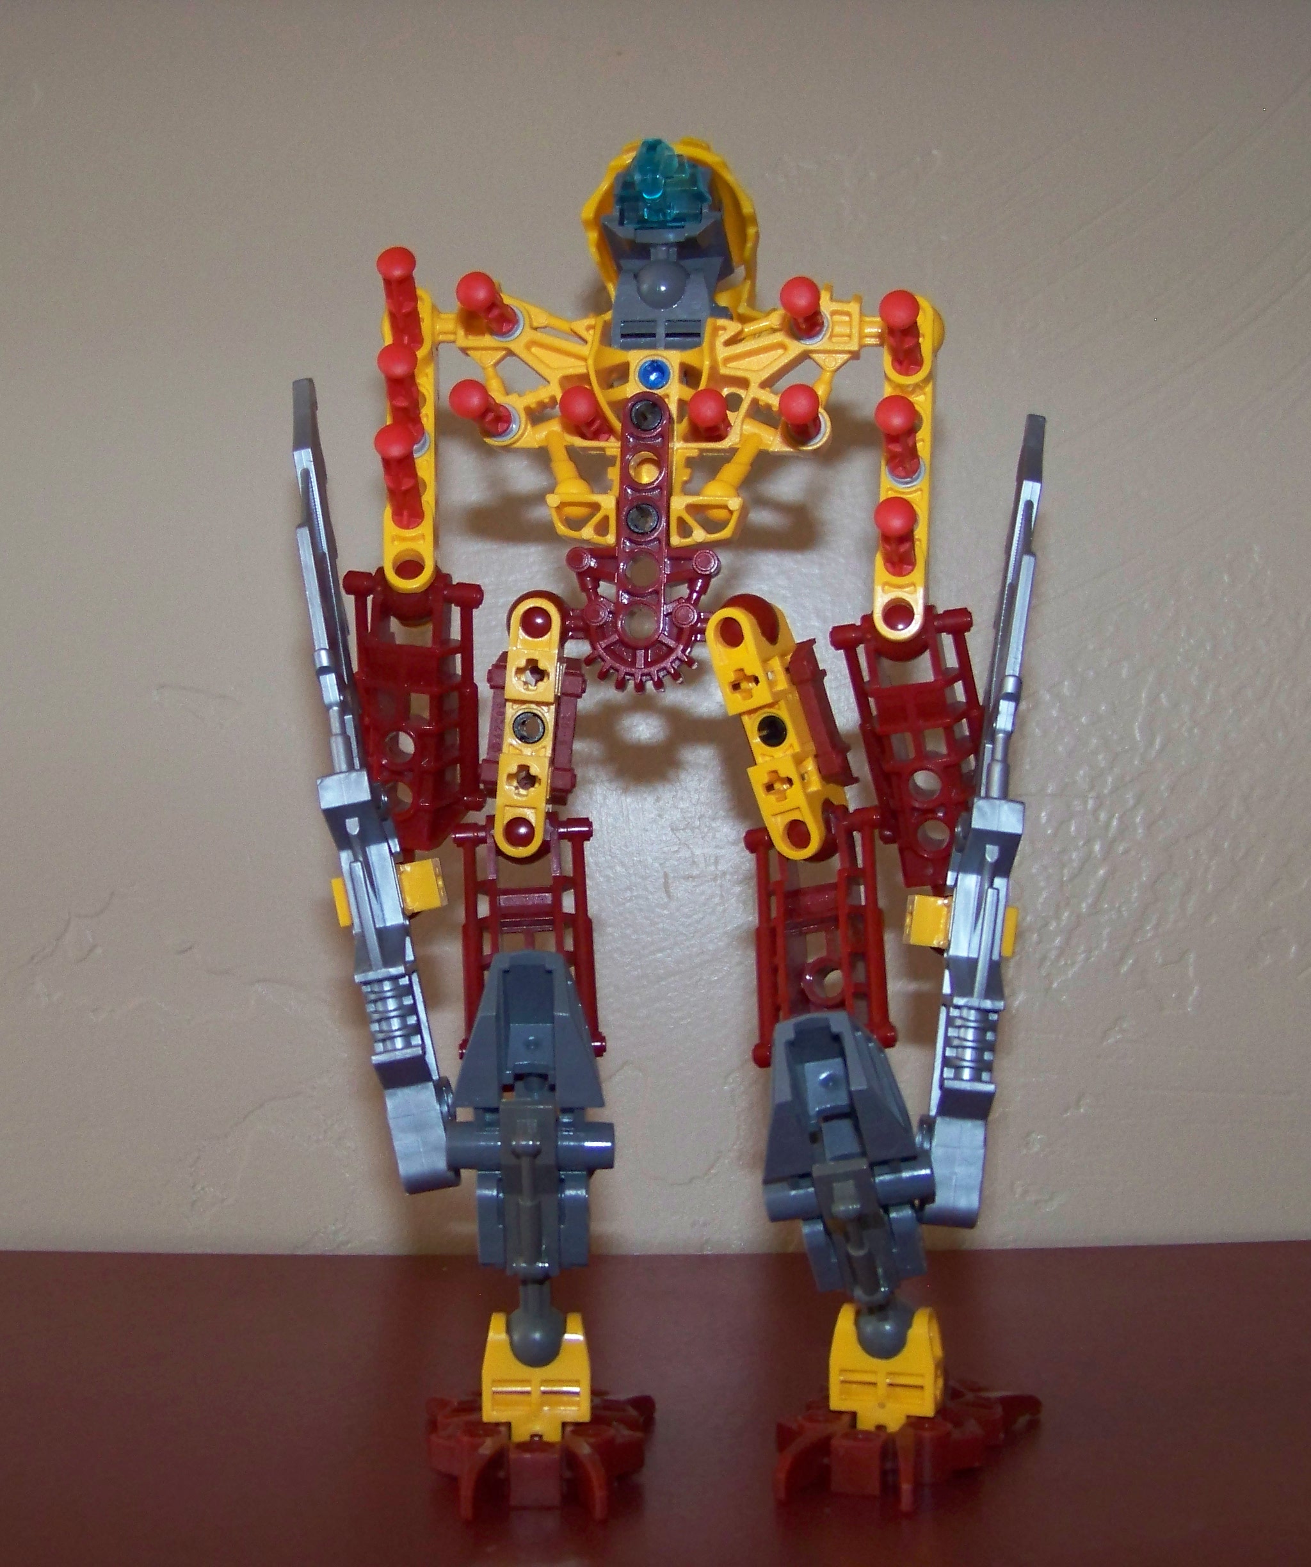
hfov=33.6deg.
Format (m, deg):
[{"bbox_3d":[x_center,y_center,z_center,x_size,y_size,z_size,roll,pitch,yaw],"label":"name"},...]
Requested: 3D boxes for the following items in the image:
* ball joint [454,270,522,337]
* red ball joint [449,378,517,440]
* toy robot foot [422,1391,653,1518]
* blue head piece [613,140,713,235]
[{"bbox_3d":[-0.025,-0.073,0.330,0.006,0.006,0.020,-1,-1,8],"label":"ball joint"},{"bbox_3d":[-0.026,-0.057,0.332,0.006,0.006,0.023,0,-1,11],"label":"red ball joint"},{"bbox_3d":[-0.017,0.100,0.328,0.034,0.009,0.039,0,-1,0],"label":"toy robot foot"},{"bbox_3d":[0.001,-0.096,0.349,0.015,0.015,0.014,-1,-1,3],"label":"blue head piece"}]

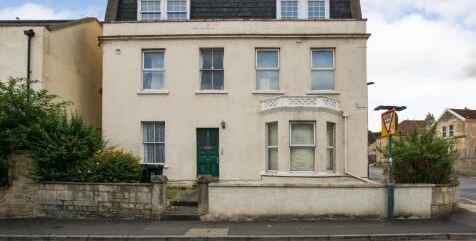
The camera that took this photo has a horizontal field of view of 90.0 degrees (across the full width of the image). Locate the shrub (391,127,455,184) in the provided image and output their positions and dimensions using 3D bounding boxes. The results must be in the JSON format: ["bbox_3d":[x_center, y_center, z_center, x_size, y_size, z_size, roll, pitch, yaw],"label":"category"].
[{"bbox_3d":[5.692,1.200,7.300,2.000,2.100,1.800,0,-1,1],"label":"shrub"}]

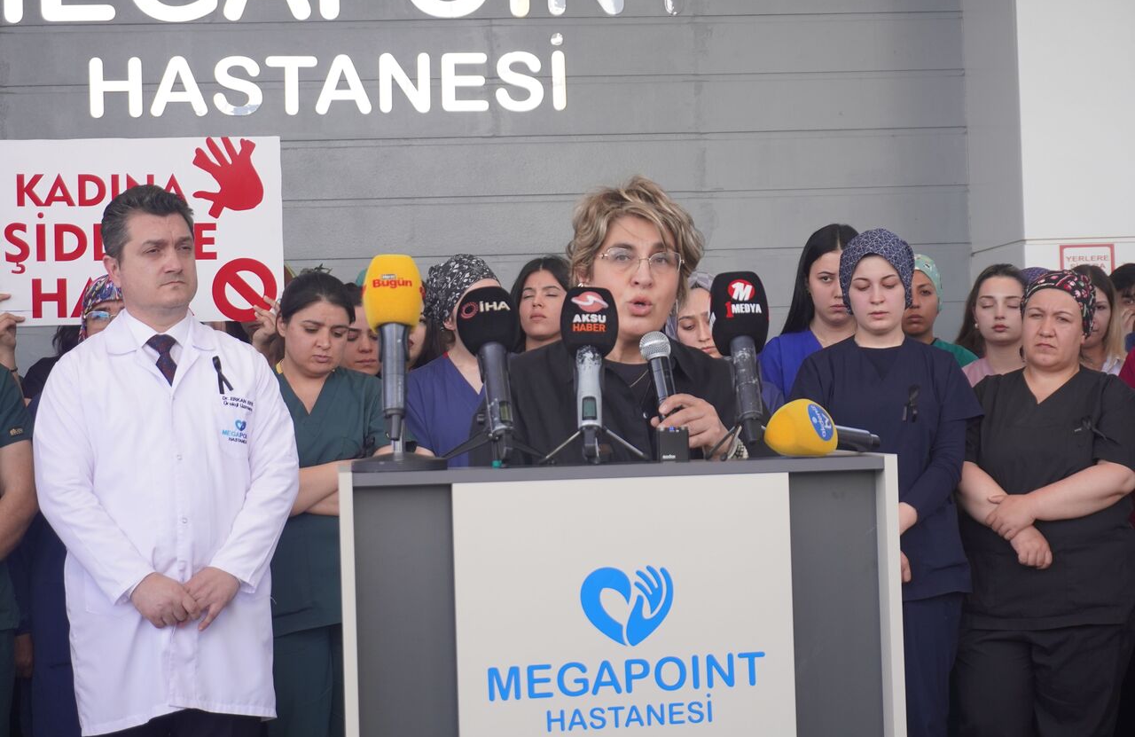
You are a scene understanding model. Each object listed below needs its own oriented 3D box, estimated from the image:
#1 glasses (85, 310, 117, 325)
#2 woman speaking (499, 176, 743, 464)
[{"bbox_3d":[-1.083,-0.125,5.168,0.138,0.040,0.140,-1,2,-14],"label":"glasses"},{"bbox_3d":[0.114,0.509,3.473,0.500,1.630,0.380,-1,-2,-9],"label":"woman speaking"}]

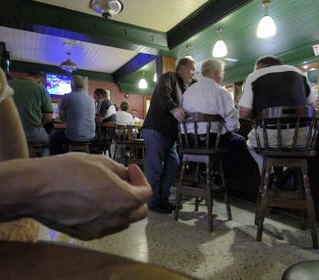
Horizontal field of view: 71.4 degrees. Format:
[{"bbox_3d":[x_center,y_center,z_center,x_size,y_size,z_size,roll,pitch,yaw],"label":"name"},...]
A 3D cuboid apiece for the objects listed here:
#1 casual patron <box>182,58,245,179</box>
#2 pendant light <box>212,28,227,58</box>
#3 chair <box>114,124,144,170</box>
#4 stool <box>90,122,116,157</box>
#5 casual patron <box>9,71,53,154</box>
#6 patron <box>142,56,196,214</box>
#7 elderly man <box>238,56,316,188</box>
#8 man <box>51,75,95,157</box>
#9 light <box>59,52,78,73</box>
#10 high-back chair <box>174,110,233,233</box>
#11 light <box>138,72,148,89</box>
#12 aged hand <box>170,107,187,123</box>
[{"bbox_3d":[0.518,-0.175,2.294,0.540,1.290,0.740,1,3,33],"label":"casual patron"},{"bbox_3d":[0.851,-1.369,3.150,0.190,0.410,0.190,0,-1,0],"label":"pendant light"},{"bbox_3d":[-0.570,0.290,4.250,0.440,1.060,0.460,0,-1,45],"label":"chair"},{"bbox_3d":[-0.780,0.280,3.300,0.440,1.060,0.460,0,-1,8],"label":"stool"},{"bbox_3d":[-1.380,-0.120,2.480,0.550,1.280,0.740,0,-1,-7],"label":"casual patron"},{"bbox_3d":[0.110,-0.050,2.481,0.560,1.750,0.520,-2,3,-28],"label":"patron"},{"bbox_3d":[1.068,-0.162,2.025,0.620,1.270,0.700,0,3,18],"label":"elderly man"},{"bbox_3d":[-1.202,-0.191,3.054,0.520,1.320,0.700,-3,4,-38],"label":"man"},{"bbox_3d":[-1.956,-1.666,4.772,0.360,0.420,0.360,-1,3,0],"label":"light"},{"bbox_3d":[0.433,0.284,2.237,0.470,1.100,0.470,1,3,27],"label":"high-back chair"},{"bbox_3d":[-0.372,-1.333,5.000,0.190,0.390,0.190,0,-1,0],"label":"light"},{"bbox_3d":[0.181,-0.234,2.120,0.170,0.100,0.100,30,0,-9],"label":"aged hand"}]

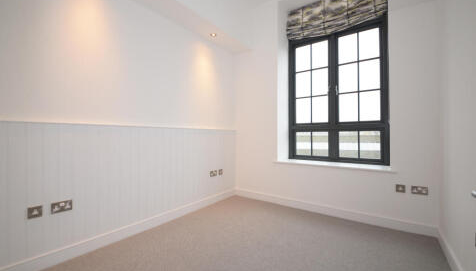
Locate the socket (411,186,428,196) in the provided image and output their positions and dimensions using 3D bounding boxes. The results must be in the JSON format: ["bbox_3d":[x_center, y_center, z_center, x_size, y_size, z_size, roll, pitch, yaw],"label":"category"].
[{"bbox_3d":[2.055,0.622,2.394,0.146,0.086,0.012,0,0,36],"label":"socket"}]

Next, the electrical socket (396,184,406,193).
[{"bbox_3d":[1.917,0.628,2.493,0.086,0.086,0.012,0,0,36],"label":"electrical socket"}]

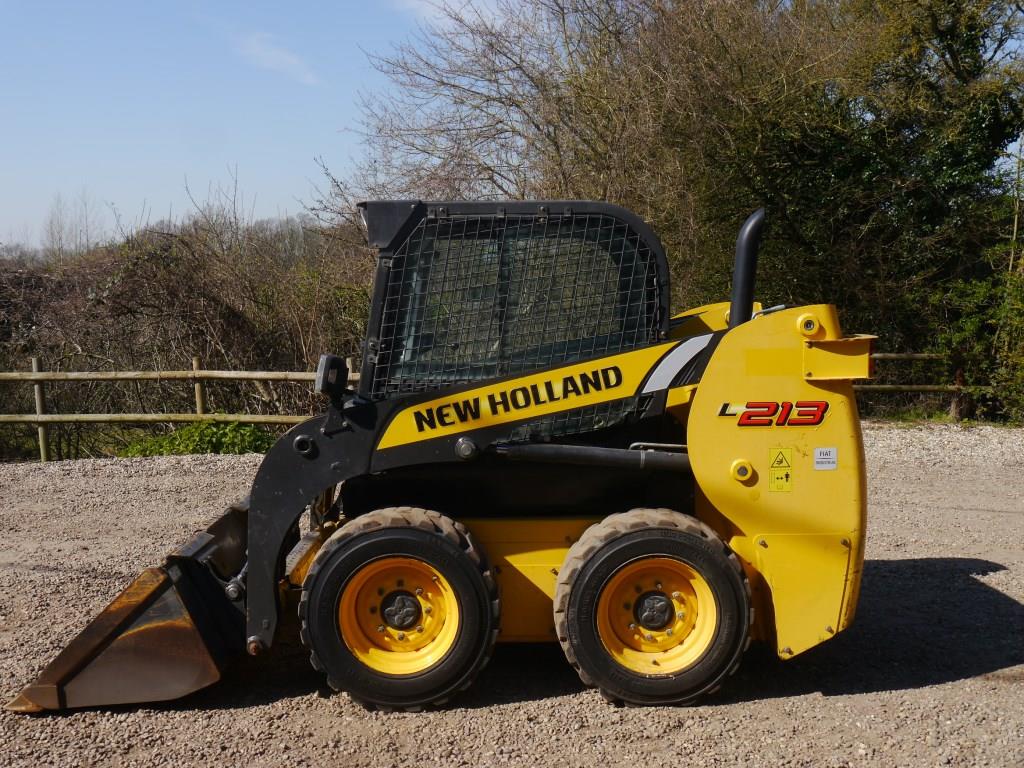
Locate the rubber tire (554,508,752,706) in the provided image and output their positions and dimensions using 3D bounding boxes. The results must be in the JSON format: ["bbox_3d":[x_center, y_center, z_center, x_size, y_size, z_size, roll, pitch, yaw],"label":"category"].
[{"bbox_3d":[0.538,0.852,4.095,0.750,0.745,0.250,0,5,-1],"label":"rubber tire"}]

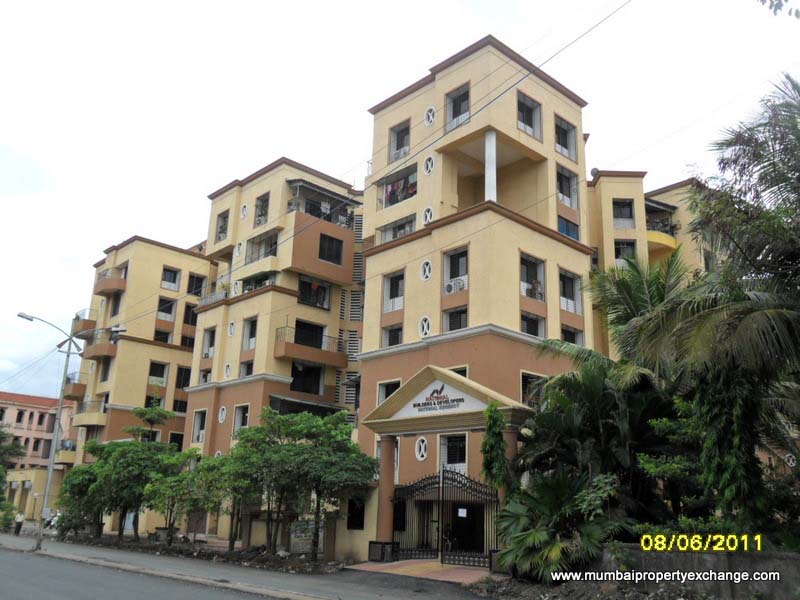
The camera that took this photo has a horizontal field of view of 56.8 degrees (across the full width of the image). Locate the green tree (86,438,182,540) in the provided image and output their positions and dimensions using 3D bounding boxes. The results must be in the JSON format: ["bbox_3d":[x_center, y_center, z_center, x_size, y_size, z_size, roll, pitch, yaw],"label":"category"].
[{"bbox_3d":[-17.449,12.217,49.240,6.027,7.376,5.425,8,-18,-18],"label":"green tree"}]

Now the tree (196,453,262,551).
[{"bbox_3d":[-8.990,10.205,39.233,3.419,5.791,3.419,6,-18,-11],"label":"tree"}]

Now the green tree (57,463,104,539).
[{"bbox_3d":[-20.977,13.139,48.592,2.923,4.823,2.923,8,-18,-21],"label":"green tree"}]

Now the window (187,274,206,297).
[{"bbox_3d":[-19.093,-1.369,69.385,1.750,2.090,0.300,17,-22,-40],"label":"window"}]

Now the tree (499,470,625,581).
[{"bbox_3d":[4.852,6.736,22.099,3.796,3.087,3.416,-2,-17,12],"label":"tree"}]

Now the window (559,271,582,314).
[{"bbox_3d":[8.776,-0.386,38.256,1.930,2.120,0.300,17,-22,-40],"label":"window"}]

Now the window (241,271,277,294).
[{"bbox_3d":[-9.365,-1.213,49.985,0.300,1.150,3.700,18,-24,-40],"label":"window"}]

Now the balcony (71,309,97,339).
[{"bbox_3d":[-29.110,2.110,68.351,1.200,2.200,2.500,18,-24,-40],"label":"balcony"}]

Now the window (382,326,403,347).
[{"bbox_3d":[-0.291,1.961,38.866,0.300,1.050,1.500,18,-24,-40],"label":"window"}]

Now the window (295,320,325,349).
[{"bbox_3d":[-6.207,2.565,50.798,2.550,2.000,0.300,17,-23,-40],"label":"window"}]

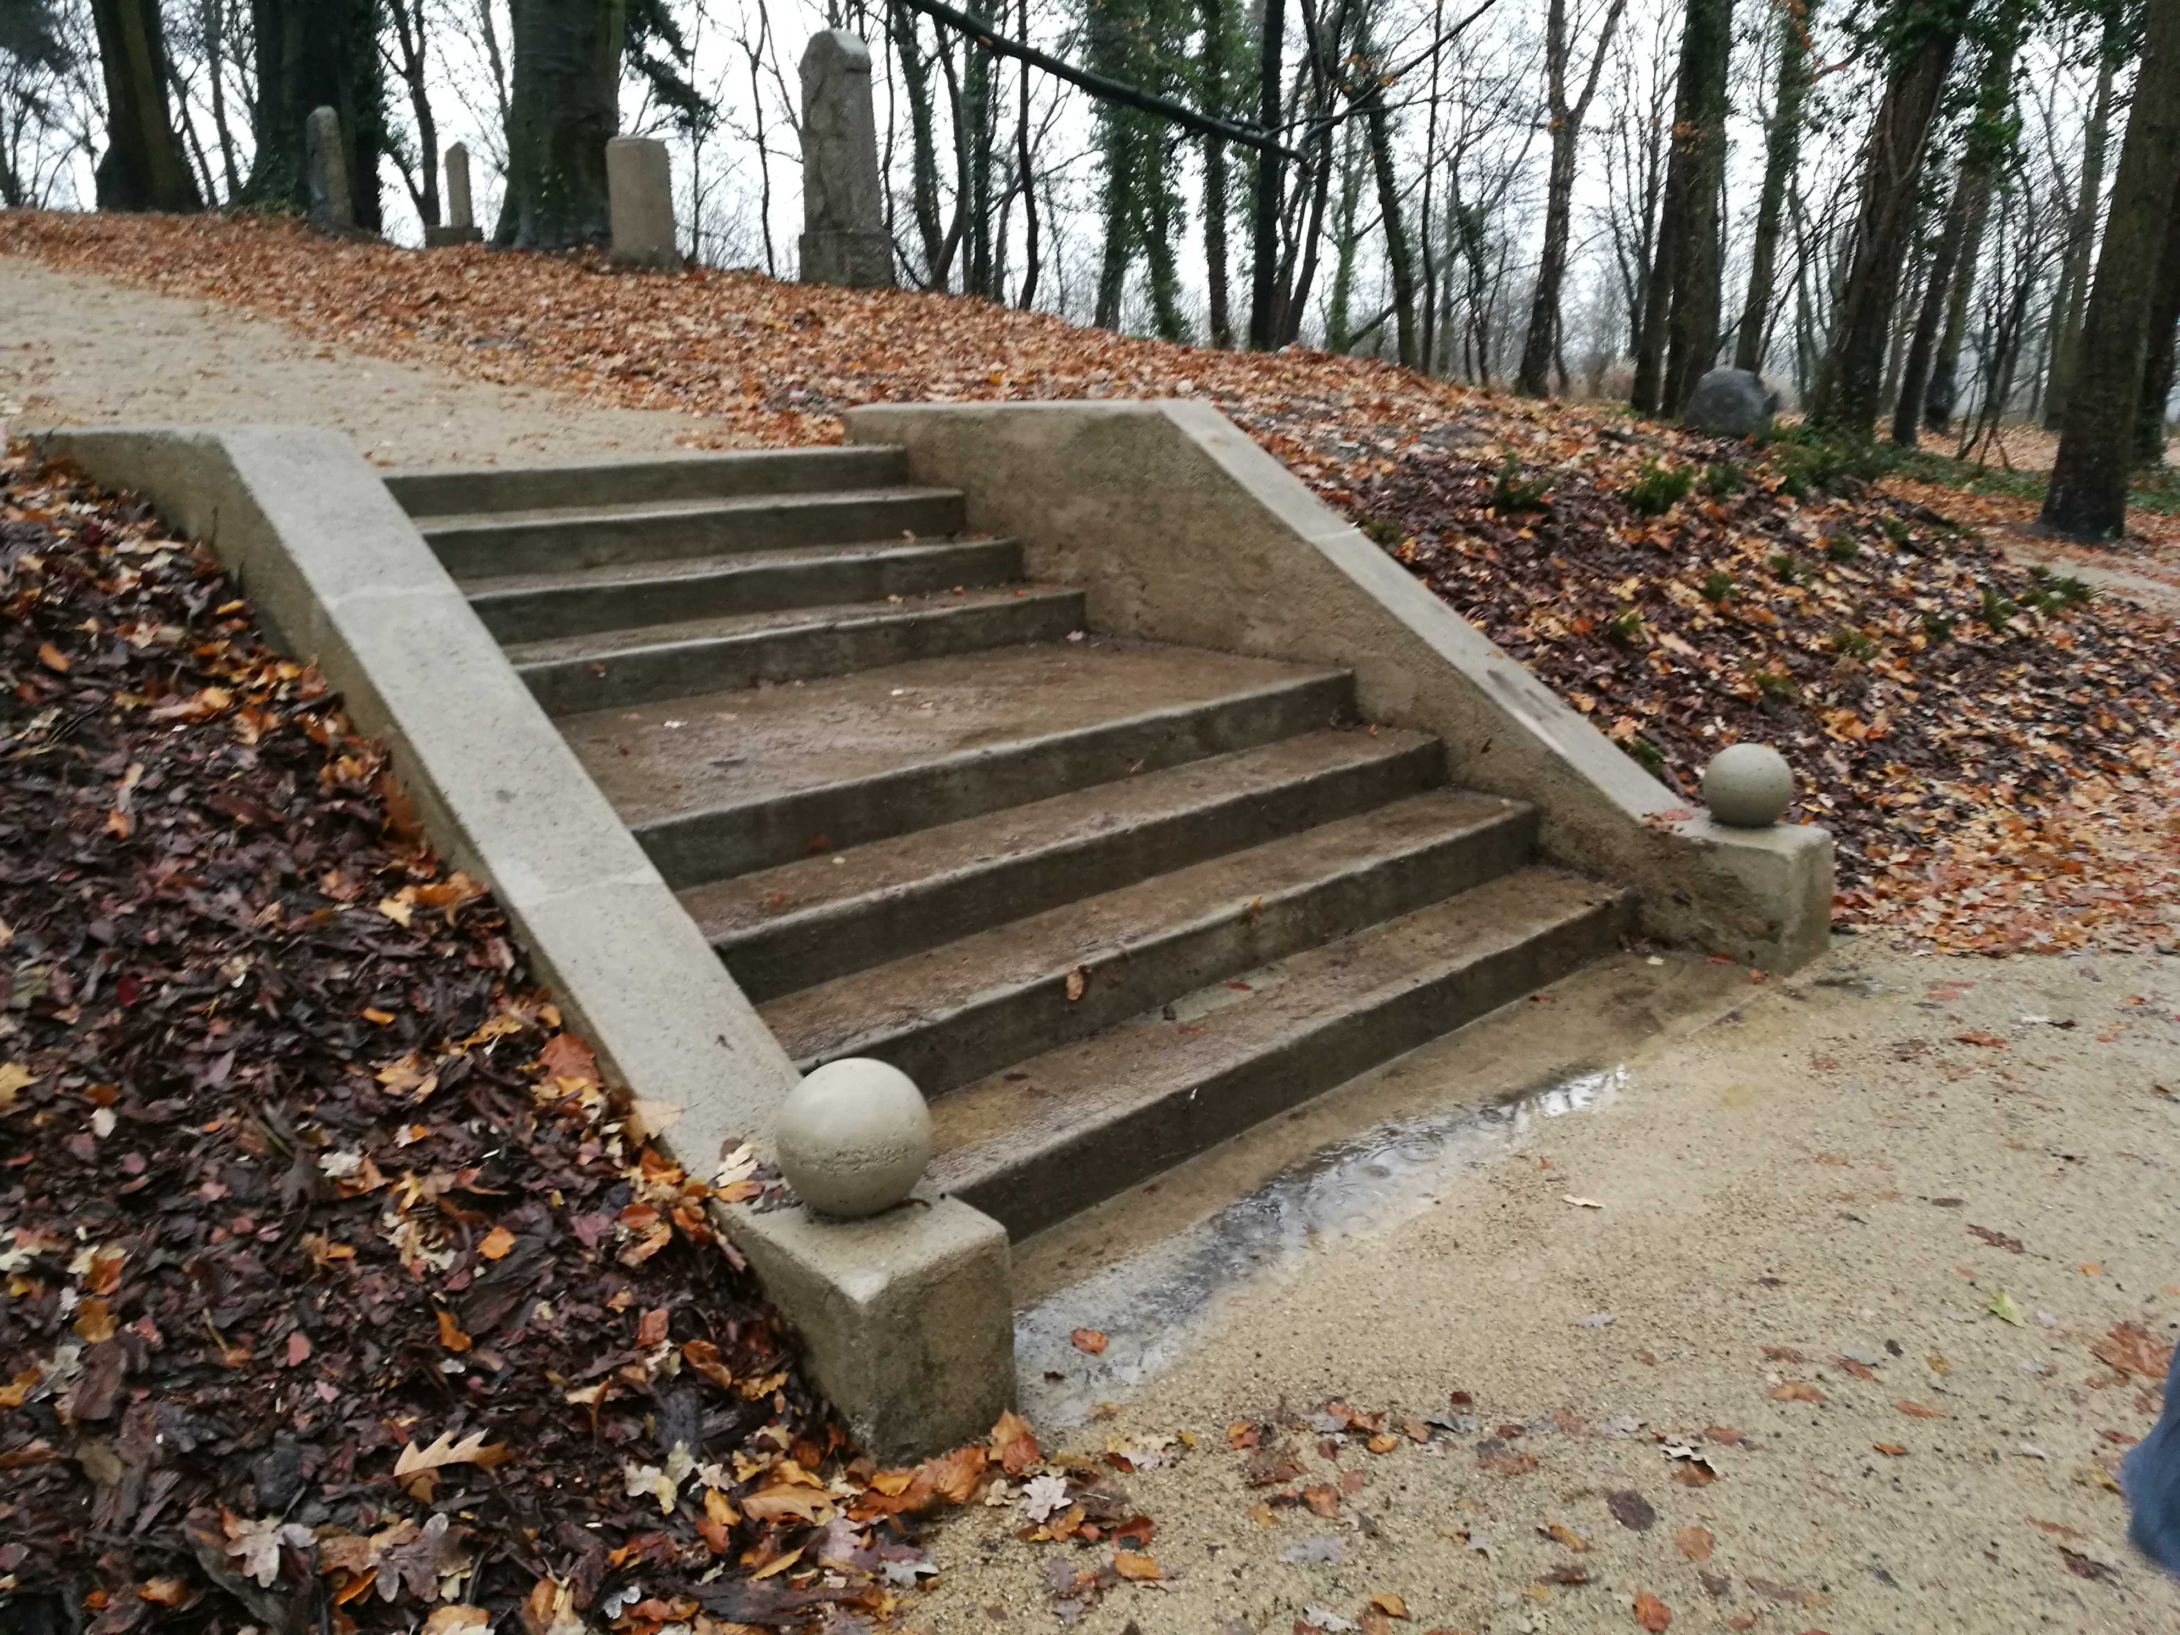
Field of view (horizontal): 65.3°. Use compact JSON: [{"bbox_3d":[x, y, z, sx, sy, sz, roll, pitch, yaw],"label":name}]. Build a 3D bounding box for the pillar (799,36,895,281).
[{"bbox_3d":[-1.686,-4.473,11.581,0.472,1.619,0.472,-15,22,-42],"label":"pillar"}]

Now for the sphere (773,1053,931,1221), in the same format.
[{"bbox_3d":[-0.351,0.477,2.522,0.229,0.229,0.229,0,16,0],"label":"sphere"}]

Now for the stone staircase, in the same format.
[{"bbox_3d":[-0.585,-0.286,4.731,2.680,1.227,3.213,-15,22,-42],"label":"stone staircase"}]

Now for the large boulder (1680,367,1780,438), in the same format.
[{"bbox_3d":[3.604,-2.335,9.530,0.507,0.392,0.500,6,17,19],"label":"large boulder"}]

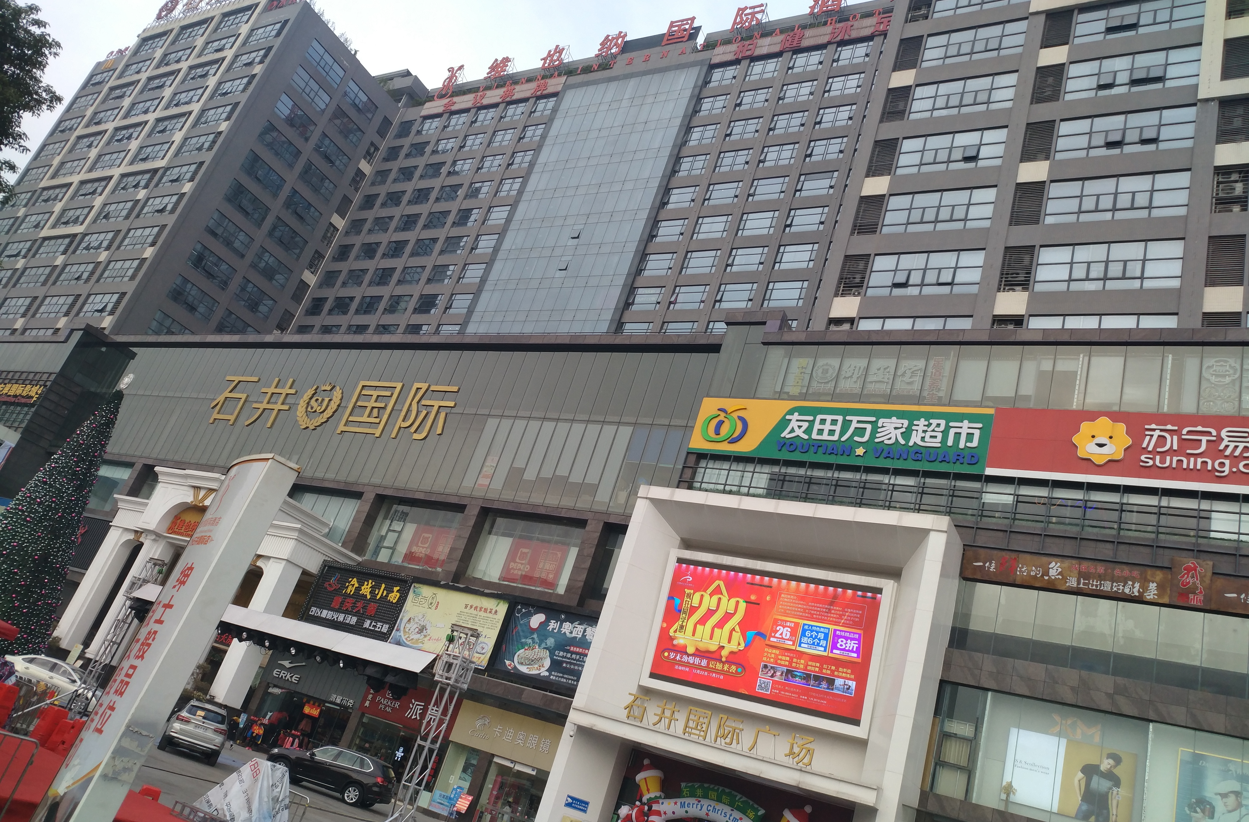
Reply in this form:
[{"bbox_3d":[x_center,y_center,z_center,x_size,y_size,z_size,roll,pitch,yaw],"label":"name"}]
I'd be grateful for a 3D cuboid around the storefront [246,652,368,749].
[{"bbox_3d":[-17.819,16.676,54.141,8.500,5.450,1.000,2,-28,34],"label":"storefront"}]

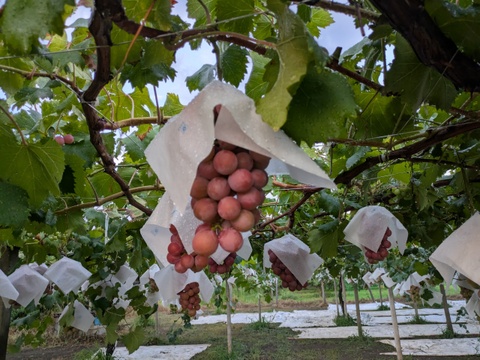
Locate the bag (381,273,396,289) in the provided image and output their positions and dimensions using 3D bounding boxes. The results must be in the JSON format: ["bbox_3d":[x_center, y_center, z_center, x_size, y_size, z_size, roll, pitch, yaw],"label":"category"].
[{"bbox_3d":[1.799,1.218,4.200,0.190,0.190,0.140,-6,-16,16],"label":"bag"}]

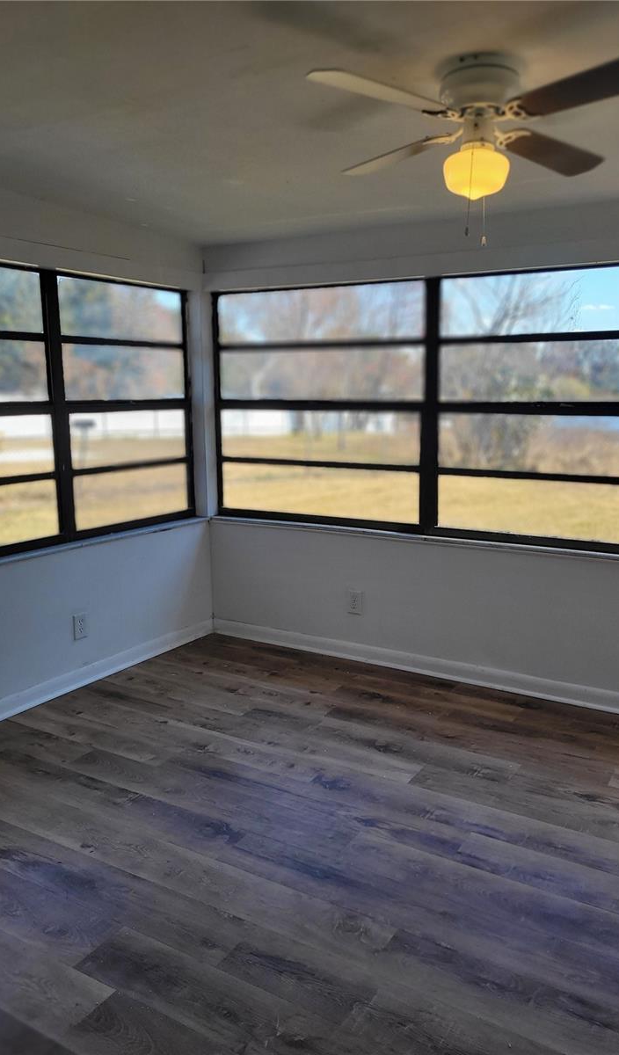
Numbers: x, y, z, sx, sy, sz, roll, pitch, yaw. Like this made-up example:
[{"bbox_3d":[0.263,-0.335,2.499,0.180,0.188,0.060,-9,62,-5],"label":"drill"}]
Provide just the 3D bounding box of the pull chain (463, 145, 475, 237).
[{"bbox_3d":[0.405,-0.846,1.998,0.020,0.225,0.020,2,10,11],"label":"pull chain"}]

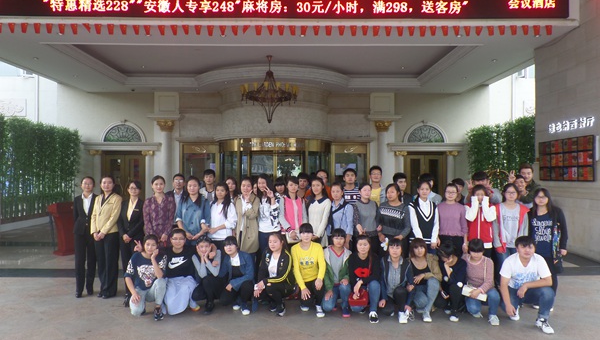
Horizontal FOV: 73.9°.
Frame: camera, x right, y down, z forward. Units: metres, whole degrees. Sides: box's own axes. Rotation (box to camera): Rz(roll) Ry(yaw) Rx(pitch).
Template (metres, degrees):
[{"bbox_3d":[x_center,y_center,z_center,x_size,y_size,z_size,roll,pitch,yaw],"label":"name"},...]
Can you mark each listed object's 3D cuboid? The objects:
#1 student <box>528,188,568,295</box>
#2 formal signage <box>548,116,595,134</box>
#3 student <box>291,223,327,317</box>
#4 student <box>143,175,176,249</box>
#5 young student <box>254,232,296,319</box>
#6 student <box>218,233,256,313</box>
[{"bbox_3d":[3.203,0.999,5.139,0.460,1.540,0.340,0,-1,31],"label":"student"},{"bbox_3d":[5.790,-0.954,8.550,0.070,0.220,1.420,0,-1,0],"label":"formal signage"},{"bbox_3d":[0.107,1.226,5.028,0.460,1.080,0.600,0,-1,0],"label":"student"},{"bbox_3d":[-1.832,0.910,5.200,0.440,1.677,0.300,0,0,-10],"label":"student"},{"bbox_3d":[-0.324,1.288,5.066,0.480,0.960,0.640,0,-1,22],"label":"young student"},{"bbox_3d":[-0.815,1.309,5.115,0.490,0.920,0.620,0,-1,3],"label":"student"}]

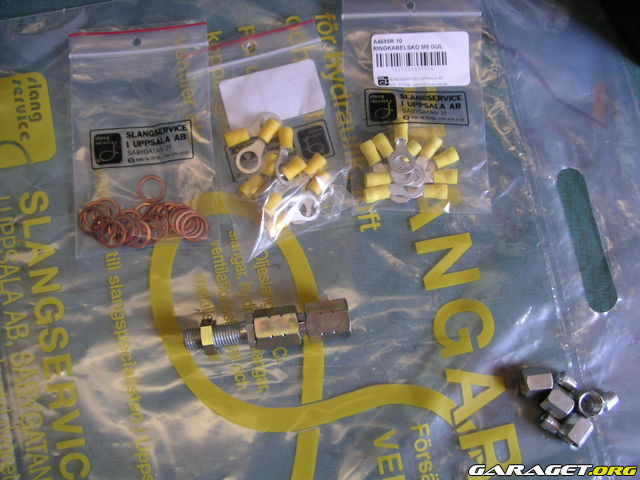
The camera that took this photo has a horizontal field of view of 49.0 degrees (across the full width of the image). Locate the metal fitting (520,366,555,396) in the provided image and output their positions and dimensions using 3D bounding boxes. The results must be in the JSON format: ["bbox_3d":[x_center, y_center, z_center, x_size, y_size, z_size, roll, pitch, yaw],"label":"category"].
[{"bbox_3d":[0.118,0.077,0.384,0.014,0.014,0.016,-7,83,-1],"label":"metal fitting"}]

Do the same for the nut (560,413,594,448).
[{"bbox_3d":[0.139,0.103,0.380,0.016,0.014,0.014,35,84,4],"label":"nut"}]

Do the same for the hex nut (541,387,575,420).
[{"bbox_3d":[0.129,0.088,0.381,0.014,0.014,0.016,35,84,4],"label":"hex nut"}]

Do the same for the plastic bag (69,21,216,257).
[{"bbox_3d":[-0.103,-0.060,0.403,0.081,0.008,0.134,-4,83,-1],"label":"plastic bag"}]

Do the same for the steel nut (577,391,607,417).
[{"bbox_3d":[0.145,0.088,0.381,0.015,0.014,0.015,0,80,6],"label":"steel nut"}]

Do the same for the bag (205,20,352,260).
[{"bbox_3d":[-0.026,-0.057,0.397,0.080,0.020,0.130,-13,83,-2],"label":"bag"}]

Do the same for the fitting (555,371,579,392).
[{"bbox_3d":[0.133,0.076,0.378,0.010,0.008,0.008,34,82,7],"label":"fitting"}]

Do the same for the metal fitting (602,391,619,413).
[{"bbox_3d":[0.159,0.088,0.385,0.009,0.009,0.011,45,85,5],"label":"metal fitting"}]

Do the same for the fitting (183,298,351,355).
[{"bbox_3d":[-0.029,0.048,0.385,0.090,0.020,0.021,-7,83,-1],"label":"fitting"}]

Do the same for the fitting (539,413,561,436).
[{"bbox_3d":[0.125,0.101,0.383,0.011,0.009,0.009,32,84,4],"label":"fitting"}]

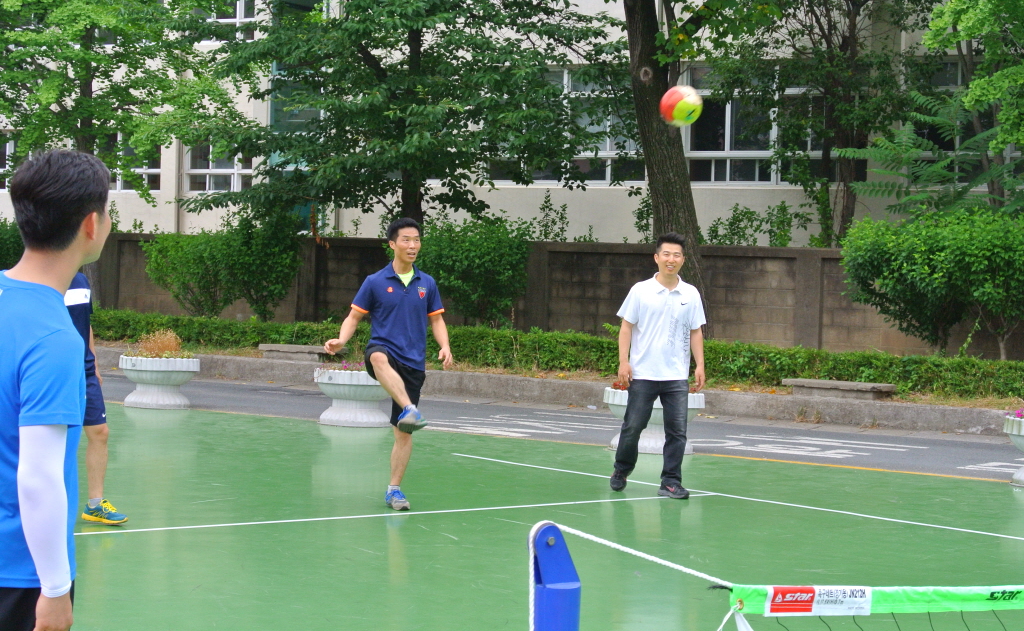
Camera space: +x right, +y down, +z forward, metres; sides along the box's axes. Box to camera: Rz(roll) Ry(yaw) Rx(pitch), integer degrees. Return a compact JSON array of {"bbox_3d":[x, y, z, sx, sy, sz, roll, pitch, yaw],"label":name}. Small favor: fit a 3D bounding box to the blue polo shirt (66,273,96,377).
[{"bbox_3d":[-2.521,0.040,11.950,0.500,0.650,0.300,0,2,-45],"label":"blue polo shirt"}]

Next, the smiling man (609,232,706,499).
[{"bbox_3d":[0.980,0.341,14.100,0.620,1.750,0.450,1,1,-9],"label":"smiling man"}]

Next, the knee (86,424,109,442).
[{"bbox_3d":[-2.371,0.669,12.050,0.130,0.115,0.125,2,2,44],"label":"knee"}]

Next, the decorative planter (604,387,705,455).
[{"bbox_3d":[1.183,0.880,17.550,0.838,0.510,0.838,2,1,0],"label":"decorative planter"}]

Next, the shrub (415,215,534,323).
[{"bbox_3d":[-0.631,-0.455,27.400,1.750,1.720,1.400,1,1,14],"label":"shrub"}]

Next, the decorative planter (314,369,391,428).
[{"bbox_3d":[-1.471,0.788,20.000,0.835,0.510,0.835,2,1,0],"label":"decorative planter"}]

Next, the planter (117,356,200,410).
[{"bbox_3d":[-3.656,0.698,21.850,0.836,0.510,0.836,2,1,0],"label":"planter"}]

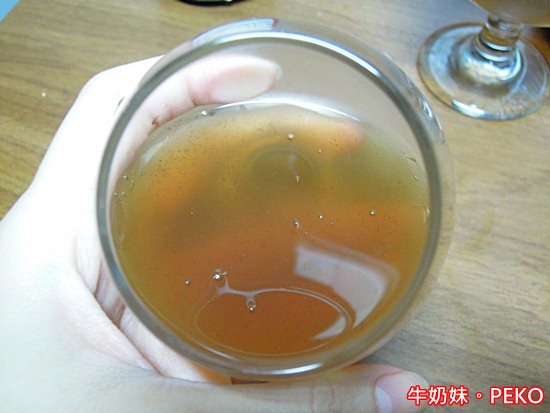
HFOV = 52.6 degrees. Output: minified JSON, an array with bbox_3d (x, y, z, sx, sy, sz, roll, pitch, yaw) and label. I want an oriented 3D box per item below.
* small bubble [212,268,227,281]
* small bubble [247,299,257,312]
[{"bbox_3d":[-0.013,0.016,0.132,0.003,0.003,0.003,0,55,0],"label":"small bubble"},{"bbox_3d":[-0.005,0.023,0.128,0.002,0.002,0.003,0,55,0],"label":"small bubble"}]

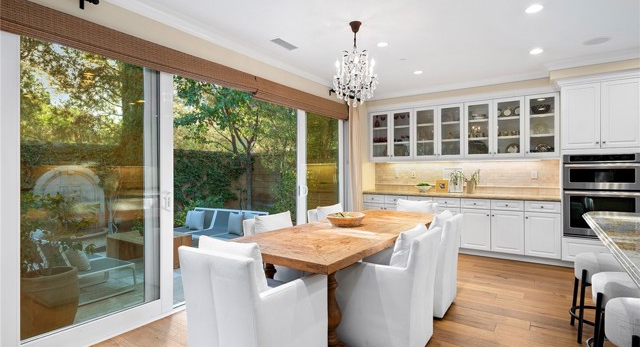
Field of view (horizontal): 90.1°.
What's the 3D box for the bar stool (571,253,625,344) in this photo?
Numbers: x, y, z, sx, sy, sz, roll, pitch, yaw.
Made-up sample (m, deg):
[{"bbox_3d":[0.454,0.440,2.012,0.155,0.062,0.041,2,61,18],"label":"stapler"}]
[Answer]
[{"bbox_3d":[2.162,0.925,2.379,0.460,0.650,0.460,0,0,35],"label":"bar stool"}]

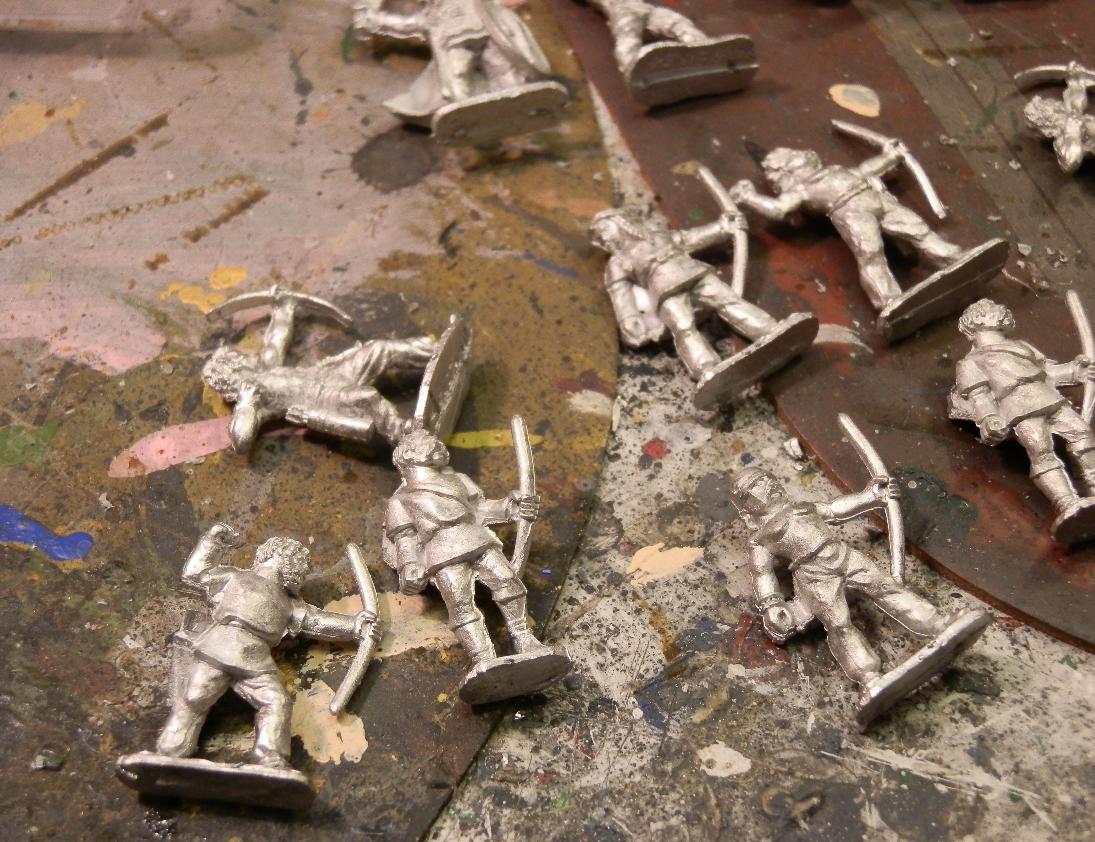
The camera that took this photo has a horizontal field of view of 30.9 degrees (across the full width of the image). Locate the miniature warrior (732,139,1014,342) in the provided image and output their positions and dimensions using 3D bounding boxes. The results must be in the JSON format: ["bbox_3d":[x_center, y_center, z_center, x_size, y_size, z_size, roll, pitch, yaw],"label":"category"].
[{"bbox_3d":[0.037,-0.023,0.227,0.024,0.009,0.030,-33,52,-17],"label":"miniature warrior"}]

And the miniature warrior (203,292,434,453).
[{"bbox_3d":[-0.024,-0.005,0.210,0.029,0.009,0.025,4,55,12],"label":"miniature warrior"}]

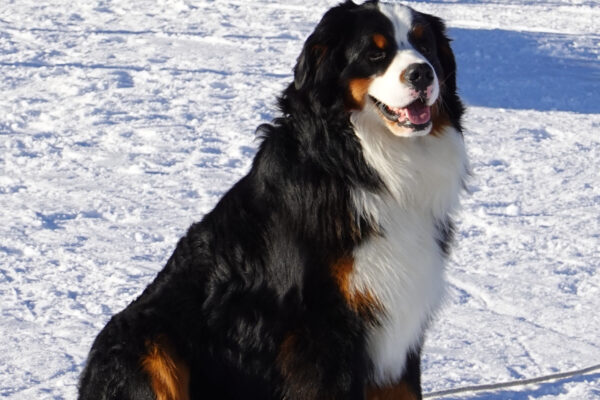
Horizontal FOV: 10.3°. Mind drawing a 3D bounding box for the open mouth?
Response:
[{"bbox_3d":[0.158,-0.138,5.250,0.080,0.050,0.075,-5,10,-27],"label":"open mouth"}]

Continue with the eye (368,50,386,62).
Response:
[{"bbox_3d":[0.122,-0.227,5.270,0.027,0.018,0.017,-2,9,-13],"label":"eye"}]

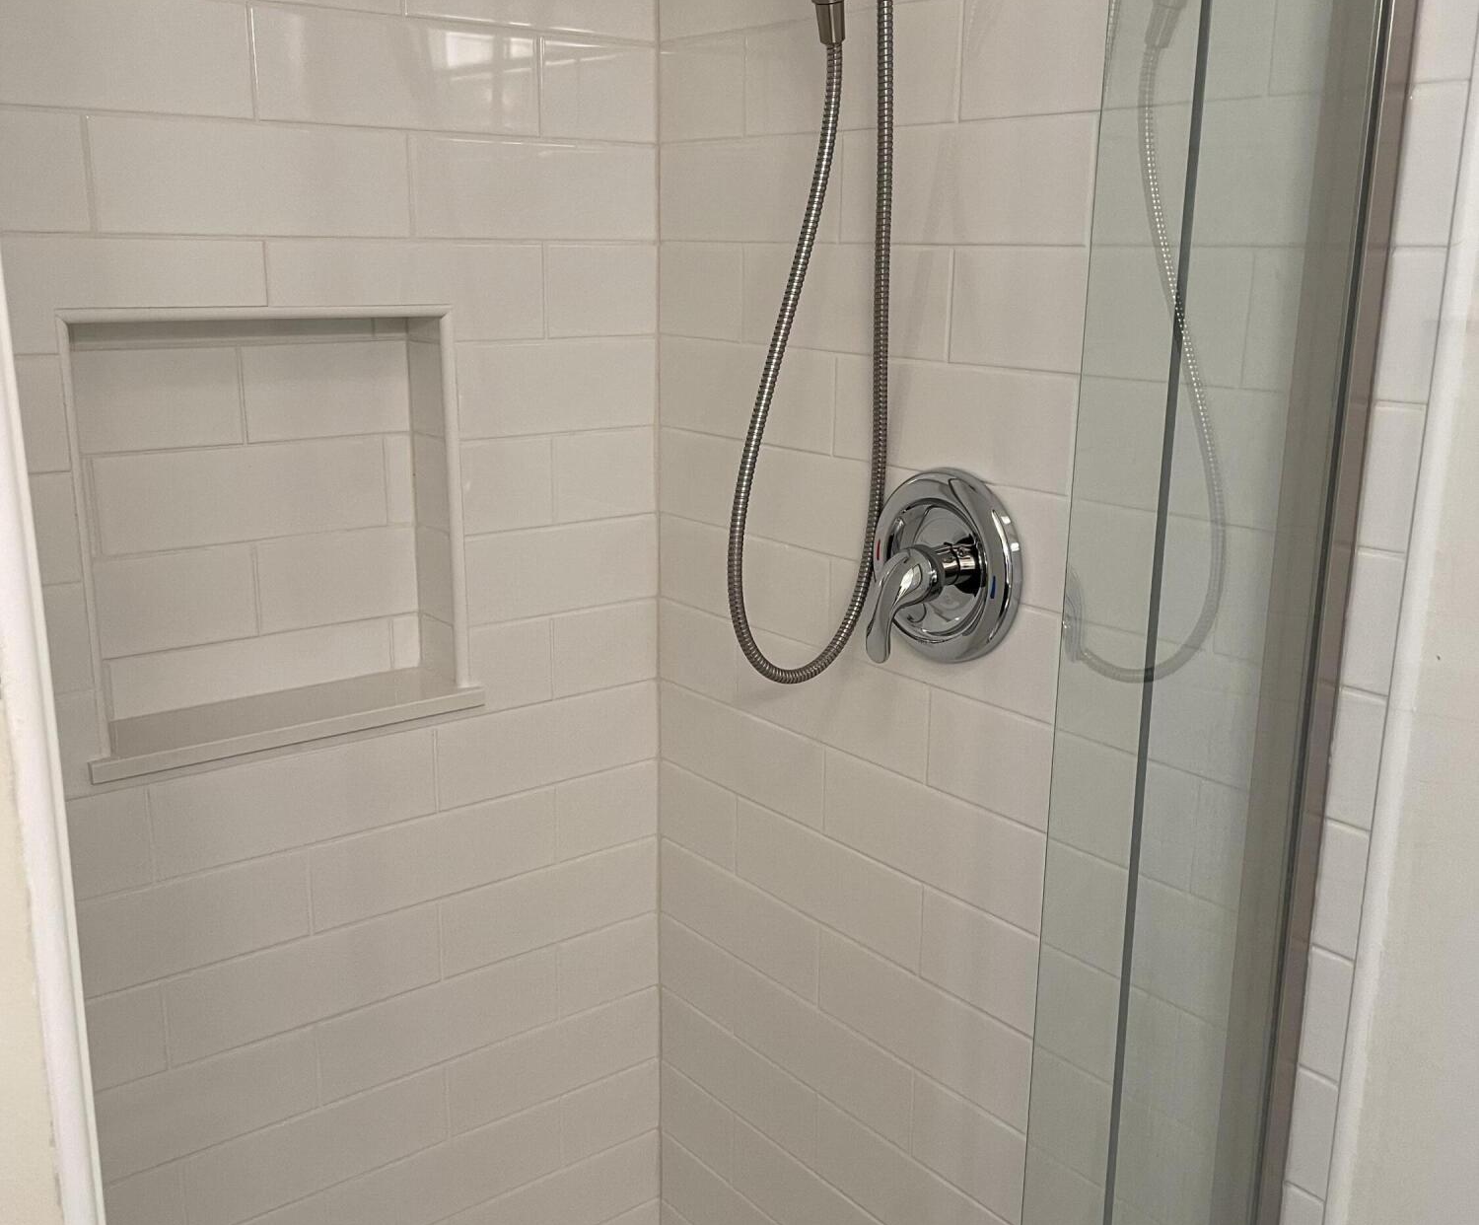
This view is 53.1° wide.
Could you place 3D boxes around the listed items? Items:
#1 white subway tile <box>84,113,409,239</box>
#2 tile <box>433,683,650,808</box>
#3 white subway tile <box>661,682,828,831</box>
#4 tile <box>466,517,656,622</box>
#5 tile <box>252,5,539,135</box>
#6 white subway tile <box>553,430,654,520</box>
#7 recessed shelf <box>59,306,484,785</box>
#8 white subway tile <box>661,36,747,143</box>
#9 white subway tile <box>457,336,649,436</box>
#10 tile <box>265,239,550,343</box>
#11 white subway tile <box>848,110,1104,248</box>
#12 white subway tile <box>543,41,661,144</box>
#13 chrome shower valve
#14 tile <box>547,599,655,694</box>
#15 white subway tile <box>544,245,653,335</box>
[{"bbox_3d":[-0.453,-0.408,1.394,0.303,0.102,0.009,-10,18,-37],"label":"white subway tile"},{"bbox_3d":[-0.220,0.150,1.713,0.292,0.101,0.010,-10,18,-37],"label":"tile"},{"bbox_3d":[0.001,0.159,1.686,0.010,0.101,0.299,-11,18,-37],"label":"white subway tile"},{"bbox_3d":[-0.197,-0.054,1.693,0.255,0.102,0.009,-10,18,-37],"label":"tile"},{"bbox_3d":[-0.328,-0.525,1.446,0.301,0.101,0.010,-10,18,-37],"label":"tile"},{"bbox_3d":[-0.155,-0.162,1.699,0.150,0.102,0.009,-10,18,-37],"label":"white subway tile"},{"bbox_3d":[-0.475,-0.090,1.507,0.411,0.439,0.100,-10,18,-37],"label":"recessed shelf"},{"bbox_3d":[-0.039,-0.555,1.577,0.009,0.100,0.151,-10,18,-37],"label":"white subway tile"},{"bbox_3d":[-0.198,-0.251,1.625,0.247,0.101,0.010,-10,18,-37],"label":"white subway tile"},{"bbox_3d":[-0.333,-0.330,1.512,0.303,0.102,0.009,-10,18,-37],"label":"tile"},{"bbox_3d":[0.196,-0.378,1.312,0.009,0.100,0.301,-10,18,-37],"label":"white subway tile"},{"bbox_3d":[-0.152,-0.557,1.580,0.141,0.101,0.010,-10,18,-37],"label":"white subway tile"},{"bbox_3d":[0.163,-0.037,1.361,0.088,0.190,0.188,-10,18,-37],"label":"chrome shower valve"},{"bbox_3d":[-0.158,0.040,1.745,0.145,0.100,0.009,-10,18,-37],"label":"tile"},{"bbox_3d":[-0.152,-0.363,1.648,0.150,0.102,0.009,-10,18,-37],"label":"white subway tile"}]

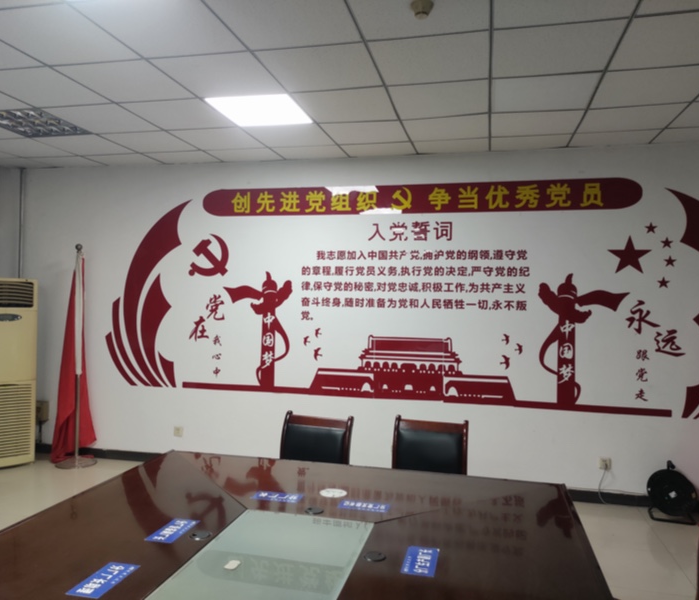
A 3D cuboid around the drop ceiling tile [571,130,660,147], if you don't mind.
[{"bbox_3d":[1.998,-1.228,4.404,0.595,0.020,0.384,1,0,13],"label":"drop ceiling tile"}]

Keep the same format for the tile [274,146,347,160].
[{"bbox_3d":[-0.340,-1.274,4.940,0.595,0.020,0.392,1,0,13],"label":"tile"}]

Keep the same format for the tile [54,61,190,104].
[{"bbox_3d":[-1.307,-1.294,3.427,0.595,0.020,0.595,1,0,13],"label":"tile"}]

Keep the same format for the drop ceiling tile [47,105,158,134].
[{"bbox_3d":[-1.759,-1.302,4.156,0.594,0.020,0.594,1,0,13],"label":"drop ceiling tile"}]

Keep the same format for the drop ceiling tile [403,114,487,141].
[{"bbox_3d":[0.715,-1.254,4.186,0.594,0.020,0.594,1,0,13],"label":"drop ceiling tile"}]

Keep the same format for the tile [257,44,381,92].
[{"bbox_3d":[-0.143,-1.270,3.160,0.595,0.020,0.595,1,0,13],"label":"tile"}]

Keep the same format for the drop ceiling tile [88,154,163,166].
[{"bbox_3d":[-2.094,-1.306,5.341,0.595,0.020,0.379,1,0,13],"label":"drop ceiling tile"}]

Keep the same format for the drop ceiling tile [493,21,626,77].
[{"bbox_3d":[1.019,-1.246,2.874,0.595,0.020,0.595,1,0,13],"label":"drop ceiling tile"}]

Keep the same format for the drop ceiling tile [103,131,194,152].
[{"bbox_3d":[-1.624,-1.298,4.727,0.595,0.020,0.595,1,0,13],"label":"drop ceiling tile"}]

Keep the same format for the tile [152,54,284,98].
[{"bbox_3d":[-0.730,-1.282,3.295,0.594,0.020,0.594,1,0,13],"label":"tile"}]

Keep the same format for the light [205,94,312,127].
[{"bbox_3d":[-0.588,-1.284,3.893,0.595,0.030,0.595,1,0,13],"label":"light"}]

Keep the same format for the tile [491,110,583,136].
[{"bbox_3d":[1.296,-1.240,4.042,0.595,0.020,0.595,1,0,13],"label":"tile"}]

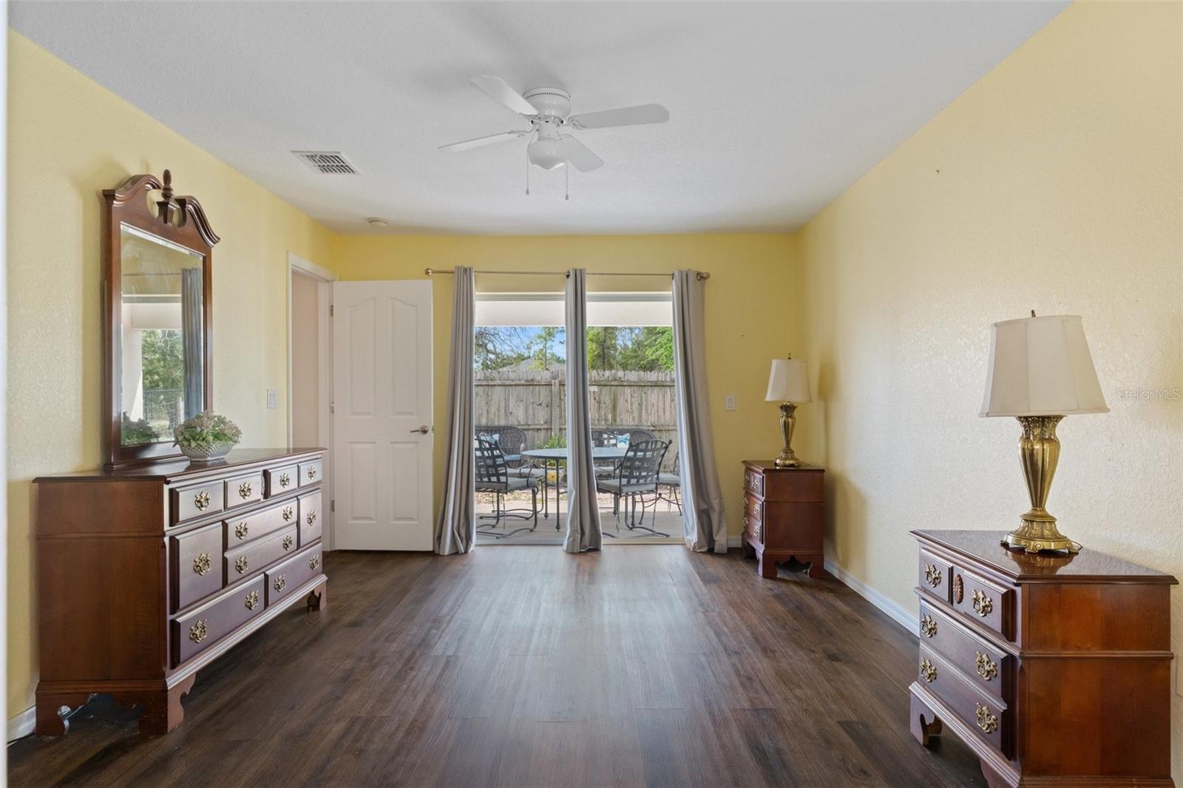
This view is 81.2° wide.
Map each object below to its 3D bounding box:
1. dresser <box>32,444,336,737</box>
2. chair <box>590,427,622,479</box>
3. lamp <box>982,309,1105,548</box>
[{"bbox_3d":[-1.702,0.746,3.110,0.468,0.895,1.440,0,0,0],"label":"dresser"},{"bbox_3d":[0.030,0.846,7.780,0.600,0.900,0.680,0,0,0],"label":"chair"},{"bbox_3d":[1.395,0.105,2.150,0.335,0.745,0.335,0,0,0],"label":"lamp"}]

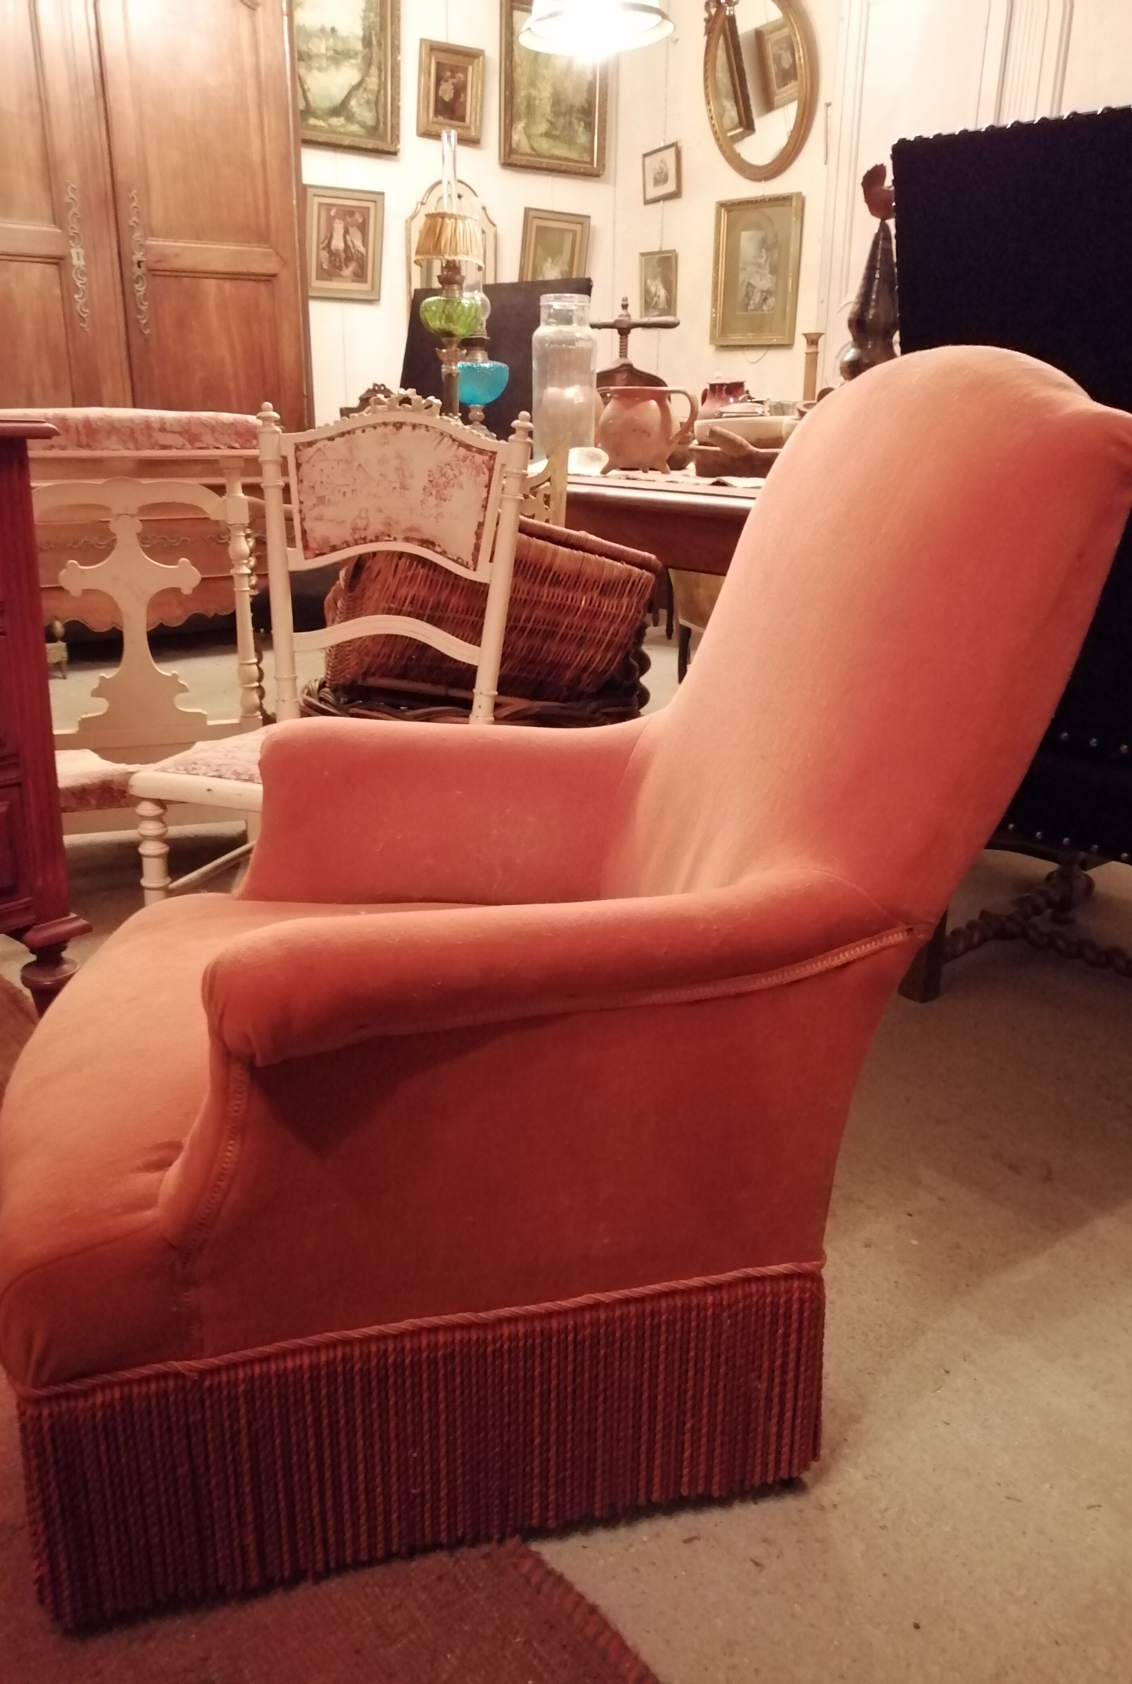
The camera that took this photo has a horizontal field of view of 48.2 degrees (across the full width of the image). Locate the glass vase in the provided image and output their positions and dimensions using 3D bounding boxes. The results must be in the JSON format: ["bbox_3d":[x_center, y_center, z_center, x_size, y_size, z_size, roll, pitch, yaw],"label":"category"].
[{"bbox_3d":[-0.004,-1.126,3.103,0.160,0.396,0.160,1,19,0],"label":"glass vase"}]

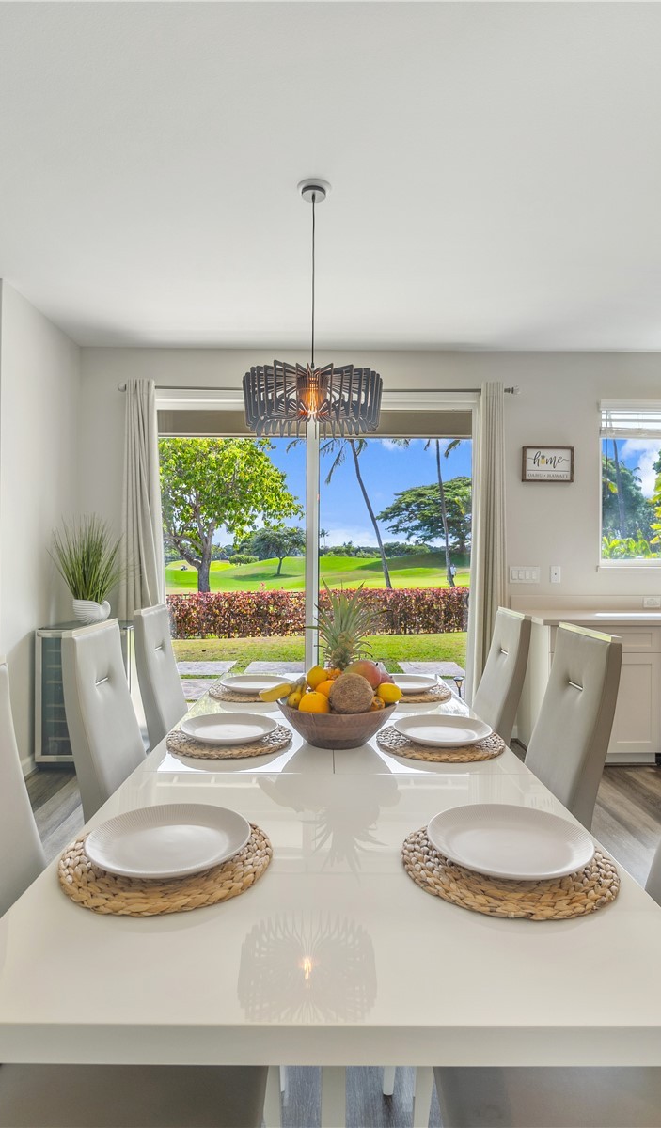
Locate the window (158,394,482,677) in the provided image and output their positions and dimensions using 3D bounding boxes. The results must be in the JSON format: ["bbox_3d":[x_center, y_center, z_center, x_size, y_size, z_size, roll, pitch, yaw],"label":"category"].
[{"bbox_3d":[-0.107,0.013,4.330,2.360,2.420,0.130,0,1,-1],"label":"window"}]

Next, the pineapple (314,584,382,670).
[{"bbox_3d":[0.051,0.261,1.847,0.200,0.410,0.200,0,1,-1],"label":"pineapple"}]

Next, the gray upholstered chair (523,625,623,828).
[{"bbox_3d":[0.516,0.753,1.882,0.600,1.060,0.430,0,1,-1],"label":"gray upholstered chair"}]

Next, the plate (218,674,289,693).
[{"bbox_3d":[-0.280,0.463,2.273,0.272,0.026,0.272,0,1,0],"label":"plate"}]

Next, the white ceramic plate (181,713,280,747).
[{"bbox_3d":[-0.304,0.494,1.823,0.295,0.027,0.295,0,1,-1],"label":"white ceramic plate"}]

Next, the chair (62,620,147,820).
[{"bbox_3d":[-0.400,0.708,1.685,0.580,1.060,0.430,0,1,0],"label":"chair"}]

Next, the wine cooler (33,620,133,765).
[{"bbox_3d":[-1.423,0.808,3.733,0.545,0.850,0.480,0,1,-1],"label":"wine cooler"}]

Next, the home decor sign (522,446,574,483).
[{"bbox_3d":[1.512,-0.692,4.228,0.354,0.246,0.030,0,1,0],"label":"home decor sign"}]

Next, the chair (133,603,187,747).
[{"bbox_3d":[-0.404,0.702,2.265,0.580,1.060,0.430,0,1,0],"label":"chair"}]

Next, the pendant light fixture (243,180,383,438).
[{"bbox_3d":[-0.068,-1.000,2.369,0.545,0.948,0.545,0,1,-1],"label":"pendant light fixture"}]

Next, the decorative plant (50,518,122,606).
[{"bbox_3d":[-1.515,-0.026,3.790,0.460,0.560,0.410,0,1,0],"label":"decorative plant"}]

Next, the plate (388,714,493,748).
[{"bbox_3d":[0.308,0.472,1.687,0.274,0.026,0.274,0,1,0],"label":"plate"}]

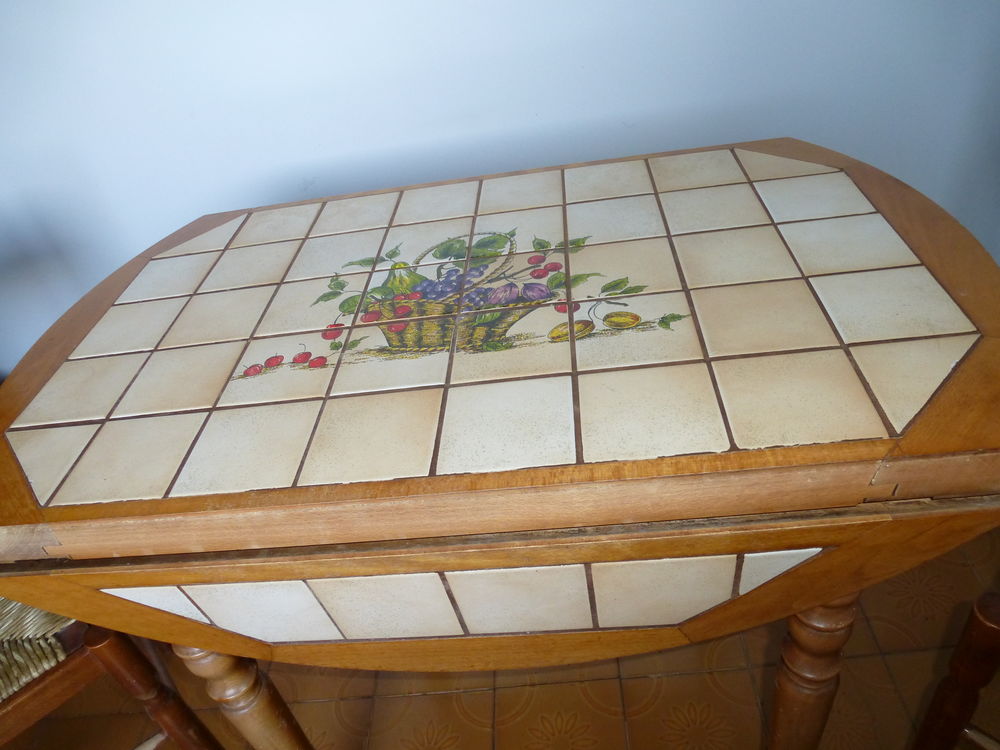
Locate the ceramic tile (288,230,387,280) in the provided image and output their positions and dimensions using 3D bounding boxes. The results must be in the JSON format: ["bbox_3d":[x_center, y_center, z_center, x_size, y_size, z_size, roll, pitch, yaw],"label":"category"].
[{"bbox_3d":[-0.188,-0.137,0.811,0.102,0.010,0.102,-6,38,8],"label":"ceramic tile"}]

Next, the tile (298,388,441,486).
[{"bbox_3d":[-0.098,0.051,0.549,0.102,0.010,0.099,-6,38,8],"label":"tile"}]

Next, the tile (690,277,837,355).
[{"bbox_3d":[0.216,-0.045,0.575,0.099,0.008,0.099,-6,38,8],"label":"tile"}]

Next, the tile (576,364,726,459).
[{"bbox_3d":[0.112,0.029,0.525,0.101,0.008,0.098,-6,39,8],"label":"tile"}]

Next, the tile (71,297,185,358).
[{"bbox_3d":[-0.394,-0.050,0.740,0.099,0.008,0.099,-6,38,8],"label":"tile"}]

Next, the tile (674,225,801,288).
[{"bbox_3d":[0.225,-0.112,0.671,0.102,0.010,0.102,-6,38,8],"label":"tile"}]

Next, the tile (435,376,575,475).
[{"bbox_3d":[0.007,0.040,0.539,0.101,0.008,0.098,-6,39,8],"label":"tile"}]

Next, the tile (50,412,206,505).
[{"bbox_3d":[-0.305,0.072,0.582,0.101,0.008,0.098,-6,39,8],"label":"tile"}]

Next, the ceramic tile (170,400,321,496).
[{"bbox_3d":[-0.198,0.059,0.551,0.099,0.008,0.095,-6,38,8],"label":"ceramic tile"}]

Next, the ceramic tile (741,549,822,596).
[{"bbox_3d":[0.197,0.137,0.487,0.051,0.057,0.008,-6,43,8],"label":"ceramic tile"}]

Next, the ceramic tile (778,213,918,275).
[{"bbox_3d":[0.325,-0.121,0.657,0.102,0.008,0.100,-6,39,8],"label":"ceramic tile"}]

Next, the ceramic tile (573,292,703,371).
[{"bbox_3d":[0.114,-0.035,0.589,0.099,0.008,0.099,-6,38,8],"label":"ceramic tile"}]

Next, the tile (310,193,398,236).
[{"bbox_3d":[-0.186,-0.205,0.901,0.104,0.009,0.104,-6,38,8],"label":"tile"}]

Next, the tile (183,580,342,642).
[{"bbox_3d":[-0.191,0.193,0.567,0.102,0.092,0.008,-6,42,8],"label":"tile"}]

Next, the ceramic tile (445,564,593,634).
[{"bbox_3d":[0.018,0.171,0.536,0.102,0.099,0.010,-6,43,8],"label":"ceramic tile"}]

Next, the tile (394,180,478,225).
[{"bbox_3d":[-0.078,-0.215,0.880,0.101,0.008,0.100,-6,39,8],"label":"tile"}]

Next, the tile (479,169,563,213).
[{"bbox_3d":[0.025,-0.220,0.846,0.099,0.008,0.099,-6,38,8],"label":"tile"}]

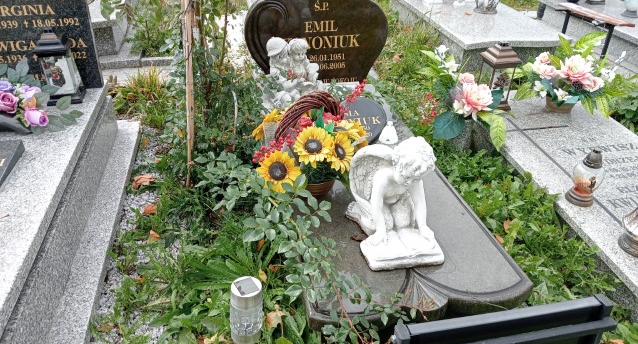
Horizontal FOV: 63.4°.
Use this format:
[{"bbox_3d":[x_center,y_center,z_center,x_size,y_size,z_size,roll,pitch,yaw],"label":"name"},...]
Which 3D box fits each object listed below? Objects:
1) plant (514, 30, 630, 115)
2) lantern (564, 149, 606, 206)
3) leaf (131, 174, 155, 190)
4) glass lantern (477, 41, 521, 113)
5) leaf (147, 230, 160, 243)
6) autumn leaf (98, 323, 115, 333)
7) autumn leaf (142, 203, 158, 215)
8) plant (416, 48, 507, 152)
[{"bbox_3d":[1.266,-0.494,2.667,0.560,0.400,0.360,-1,32,-1],"label":"plant"},{"bbox_3d":[1.083,0.009,2.091,0.124,0.228,0.124,-5,31,-9],"label":"lantern"},{"bbox_3d":[-0.849,0.051,2.493,0.110,0.040,0.085,-6,32,-9],"label":"leaf"},{"bbox_3d":[1.020,-0.557,2.937,0.186,0.347,0.186,-5,31,-9],"label":"glass lantern"},{"bbox_3d":[-0.756,0.295,2.360,0.067,0.031,0.067,-5,31,-9],"label":"leaf"},{"bbox_3d":[-0.719,0.526,1.749,0.052,0.020,0.038,-6,32,-9],"label":"autumn leaf"},{"bbox_3d":[-0.833,0.180,2.555,0.078,0.031,0.072,-5,31,-9],"label":"autumn leaf"},{"bbox_3d":[0.657,-0.368,2.509,0.440,0.420,0.380,-1,32,-1],"label":"plant"}]

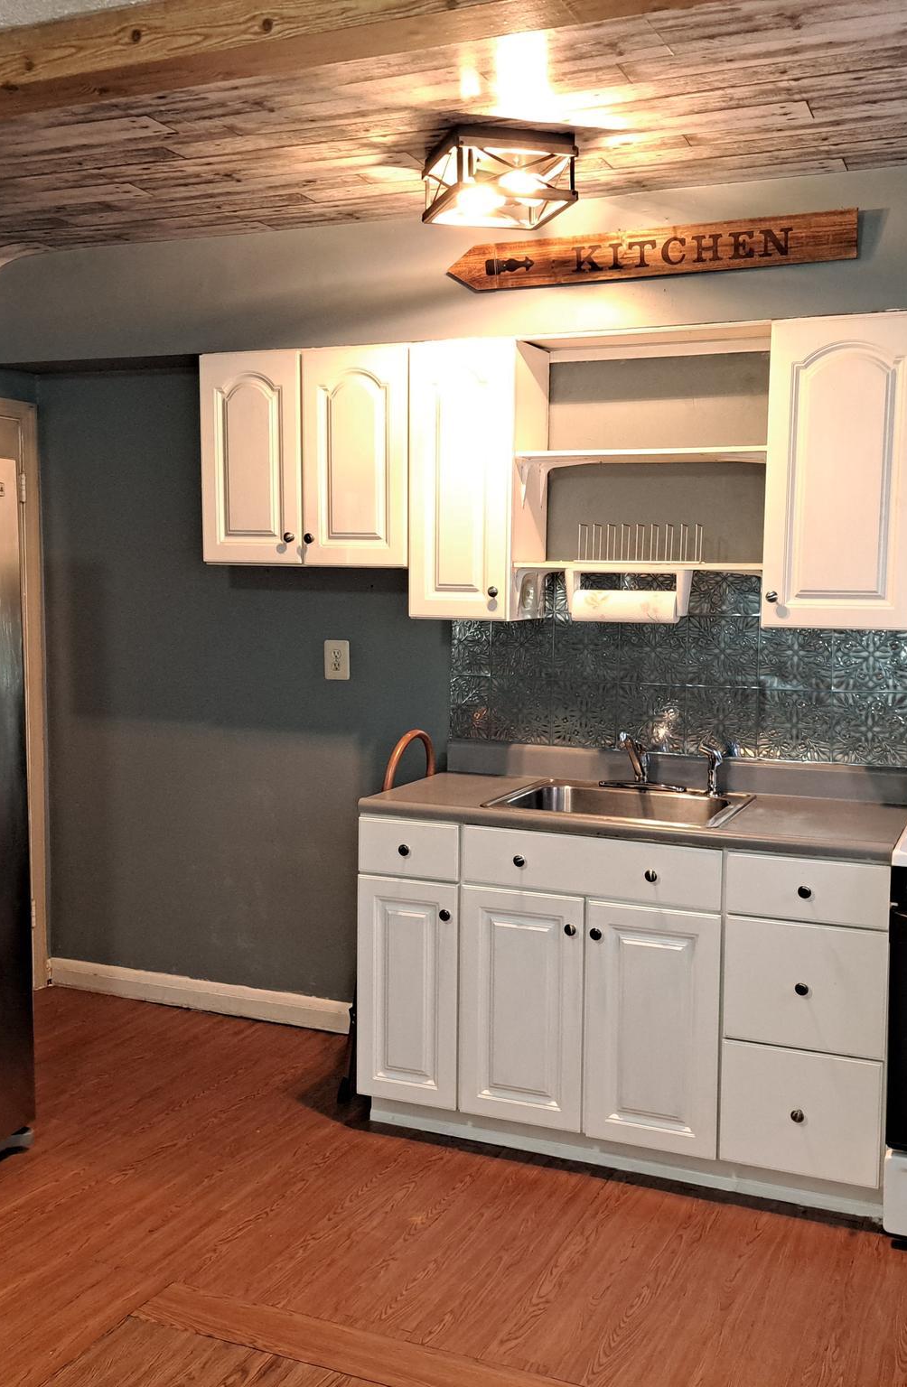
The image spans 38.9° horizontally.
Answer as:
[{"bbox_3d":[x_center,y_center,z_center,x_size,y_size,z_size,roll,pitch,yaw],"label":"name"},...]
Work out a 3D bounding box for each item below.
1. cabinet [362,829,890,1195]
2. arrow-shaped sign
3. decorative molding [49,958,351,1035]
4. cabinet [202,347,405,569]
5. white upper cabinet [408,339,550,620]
[{"bbox_3d":[0.492,0.764,3.539,1.375,0.866,0.615,3,6,22],"label":"cabinet"},{"bbox_3d":[0.482,-1.130,3.300,1.078,0.120,0.020,3,6,23],"label":"arrow-shaped sign"},{"bbox_3d":[-0.842,1.051,4.444,1.374,0.105,0.022,3,6,22],"label":"decorative molding"},{"bbox_3d":[-0.376,-0.695,3.881,0.686,0.603,0.344,3,6,23],"label":"cabinet"},{"bbox_3d":[0.081,-0.596,3.695,0.305,0.759,0.344,3,6,23],"label":"white upper cabinet"}]

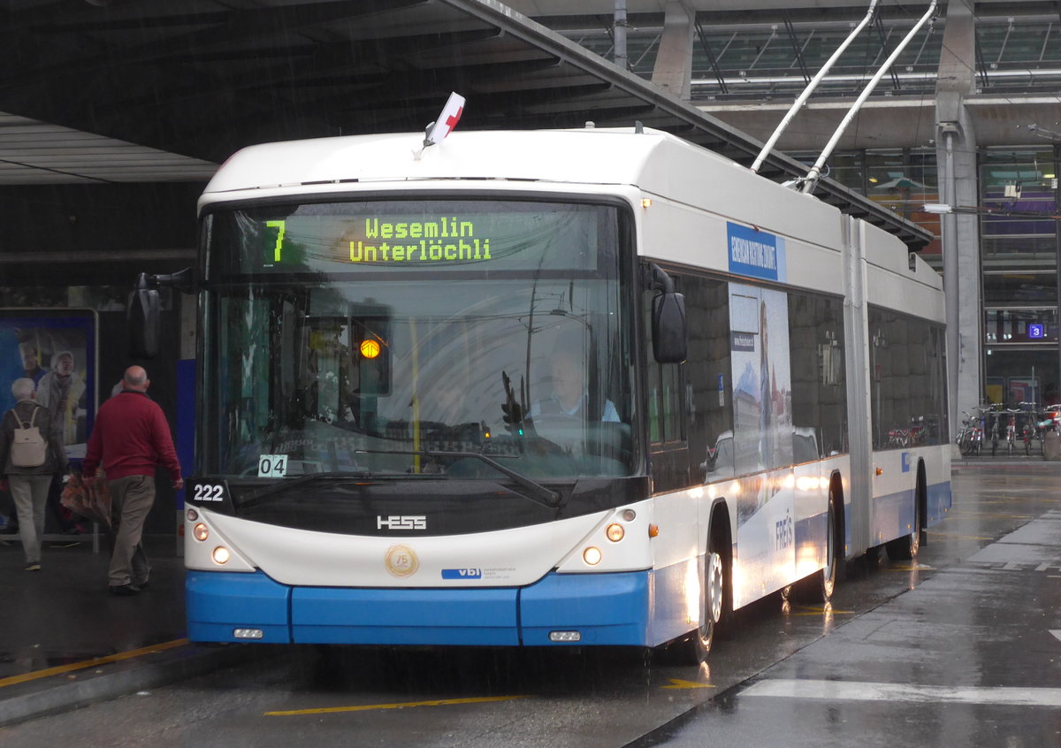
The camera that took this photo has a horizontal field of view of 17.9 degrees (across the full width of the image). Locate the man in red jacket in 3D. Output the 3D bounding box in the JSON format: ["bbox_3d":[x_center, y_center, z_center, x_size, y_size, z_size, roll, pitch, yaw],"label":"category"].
[{"bbox_3d":[-2.935,0.777,24.900,0.640,1.670,0.500,-1,0,9],"label":"man in red jacket"}]

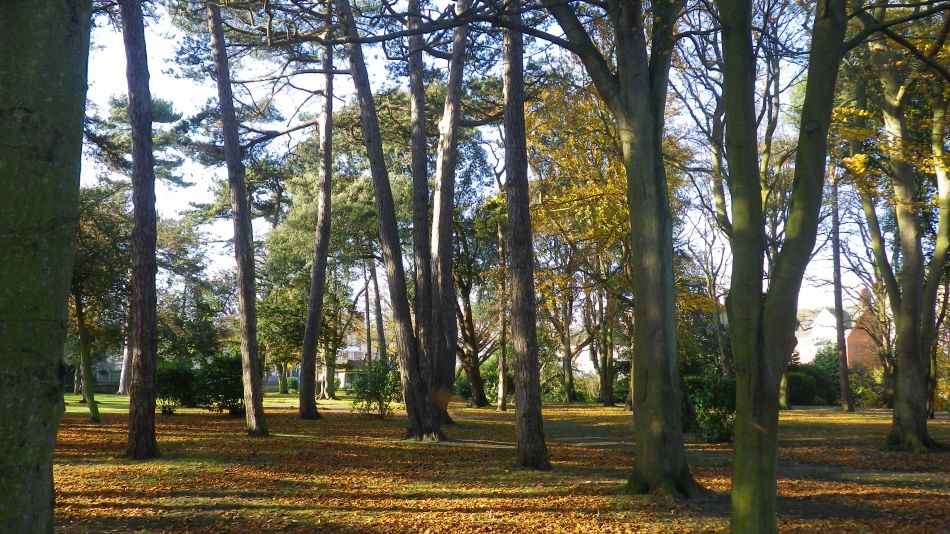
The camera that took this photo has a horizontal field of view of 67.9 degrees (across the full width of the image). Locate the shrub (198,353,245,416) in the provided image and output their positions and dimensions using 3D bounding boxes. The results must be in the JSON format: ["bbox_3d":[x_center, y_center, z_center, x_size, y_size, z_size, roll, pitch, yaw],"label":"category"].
[{"bbox_3d":[-8.318,3.829,23.419,1.700,1.960,1.600,3,-8,-19],"label":"shrub"}]

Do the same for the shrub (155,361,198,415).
[{"bbox_3d":[-11.038,4.429,26.331,1.750,1.860,1.600,0,-8,0],"label":"shrub"}]

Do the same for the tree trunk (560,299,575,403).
[{"bbox_3d":[4.294,3.880,33.003,0.500,4.830,0.500,0,-8,0],"label":"tree trunk"}]

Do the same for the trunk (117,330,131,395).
[{"bbox_3d":[-21.346,5.845,43.380,0.700,3.870,0.650,0,-8,0],"label":"trunk"}]

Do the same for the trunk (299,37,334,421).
[{"bbox_3d":[-4.757,-1.431,21.552,0.680,11.880,0.620,2,-8,-13],"label":"trunk"}]

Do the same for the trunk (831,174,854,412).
[{"bbox_3d":[13.646,0.872,26.636,0.400,8.990,0.400,0,-8,0],"label":"trunk"}]

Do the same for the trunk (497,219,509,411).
[{"bbox_3d":[0.956,1.623,24.281,0.340,6.570,0.320,0,-8,2],"label":"trunk"}]

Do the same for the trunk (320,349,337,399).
[{"bbox_3d":[-7.349,5.451,35.995,0.650,2.560,0.650,0,-8,0],"label":"trunk"}]

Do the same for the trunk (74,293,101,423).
[{"bbox_3d":[-11.126,2.550,20.208,0.450,3.680,0.400,-7,-4,-29],"label":"trunk"}]

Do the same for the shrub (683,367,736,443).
[{"bbox_3d":[5.280,3.094,16.123,1.400,1.620,1.350,0,-8,0],"label":"shrub"}]

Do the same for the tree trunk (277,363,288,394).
[{"bbox_3d":[-10.238,5.927,37.604,0.520,1.650,0.500,2,-8,-15],"label":"tree trunk"}]

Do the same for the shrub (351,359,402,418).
[{"bbox_3d":[-3.183,3.987,23.356,1.750,1.900,1.600,0,-8,0],"label":"shrub"}]

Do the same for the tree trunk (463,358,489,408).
[{"bbox_3d":[-0.010,4.345,26.545,0.800,1.820,0.700,-11,-8,-1],"label":"tree trunk"}]

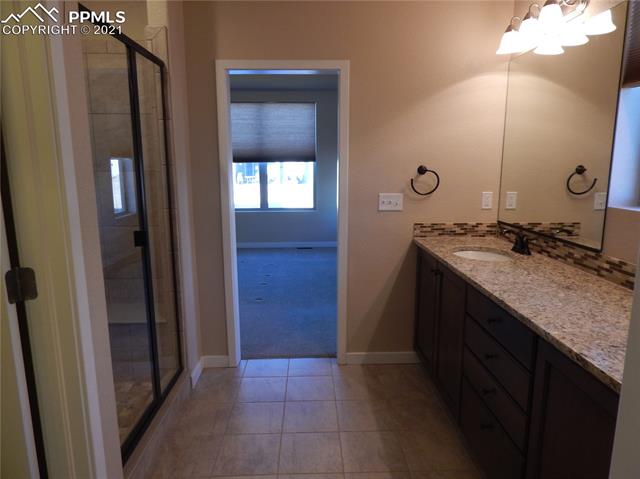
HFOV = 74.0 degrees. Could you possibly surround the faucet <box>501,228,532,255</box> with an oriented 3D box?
[{"bbox_3d":[1.121,0.007,2.445,0.150,0.135,0.150,0,10,-2],"label":"faucet"}]

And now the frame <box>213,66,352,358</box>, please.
[{"bbox_3d":[-0.231,-0.123,2.920,0.846,2.070,0.140,0,10,-2],"label":"frame"}]

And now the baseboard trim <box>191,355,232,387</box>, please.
[{"bbox_3d":[-0.742,0.895,2.889,0.192,0.083,0.280,0,10,-2],"label":"baseboard trim"}]

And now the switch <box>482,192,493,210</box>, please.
[{"bbox_3d":[1.136,-0.263,2.876,0.067,0.111,0.009,0,10,-2],"label":"switch"}]

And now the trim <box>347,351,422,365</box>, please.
[{"bbox_3d":[0.461,0.859,3.051,0.531,0.091,0.014,0,10,-2],"label":"trim"}]

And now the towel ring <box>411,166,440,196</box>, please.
[{"bbox_3d":[0.696,-0.391,2.812,0.186,0.191,0.065,0,10,-2],"label":"towel ring"}]

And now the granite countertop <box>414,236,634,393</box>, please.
[{"bbox_3d":[0.967,0.197,1.839,0.587,0.030,2.200,0,10,-2],"label":"granite countertop"}]

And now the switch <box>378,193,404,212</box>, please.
[{"bbox_3d":[0.482,-0.251,2.859,0.164,0.115,0.010,0,10,-2],"label":"switch"}]

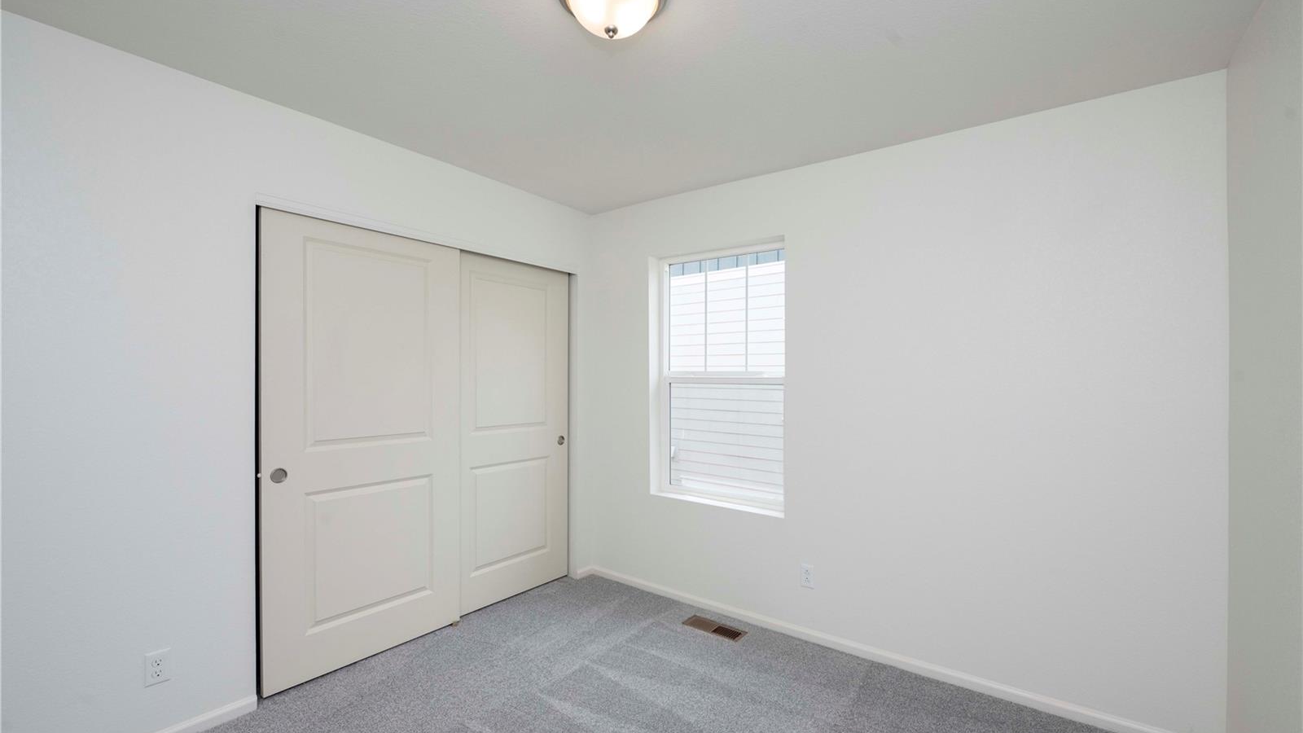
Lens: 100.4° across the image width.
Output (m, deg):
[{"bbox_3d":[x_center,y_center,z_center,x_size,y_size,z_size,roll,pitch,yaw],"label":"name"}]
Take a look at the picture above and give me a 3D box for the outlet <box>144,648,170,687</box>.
[{"bbox_3d":[-1.754,1.072,1.930,0.008,0.115,0.071,0,0,37],"label":"outlet"}]

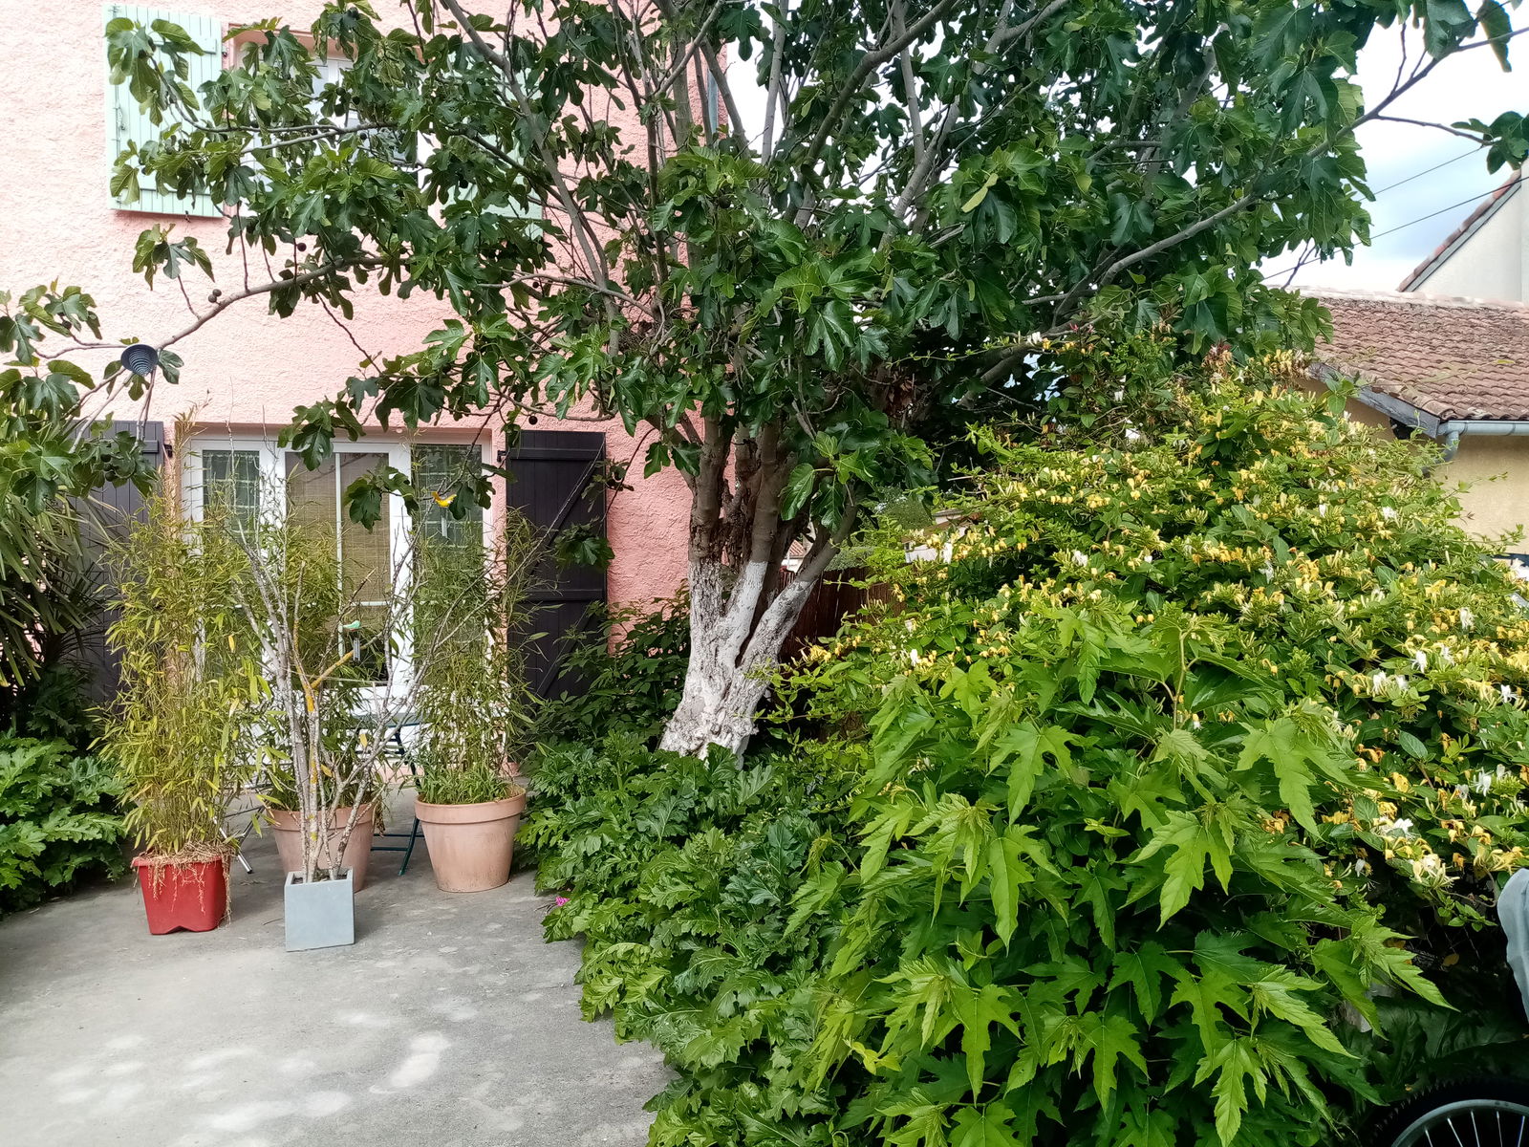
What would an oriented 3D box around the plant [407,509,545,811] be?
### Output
[{"bbox_3d":[-1.346,0.381,5.360,0.560,1.320,0.540,-1,2,-19],"label":"plant"}]

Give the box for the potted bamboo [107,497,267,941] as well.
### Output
[{"bbox_3d":[-2.444,0.560,4.860,0.610,1.780,0.540,-1,2,-19],"label":"potted bamboo"}]

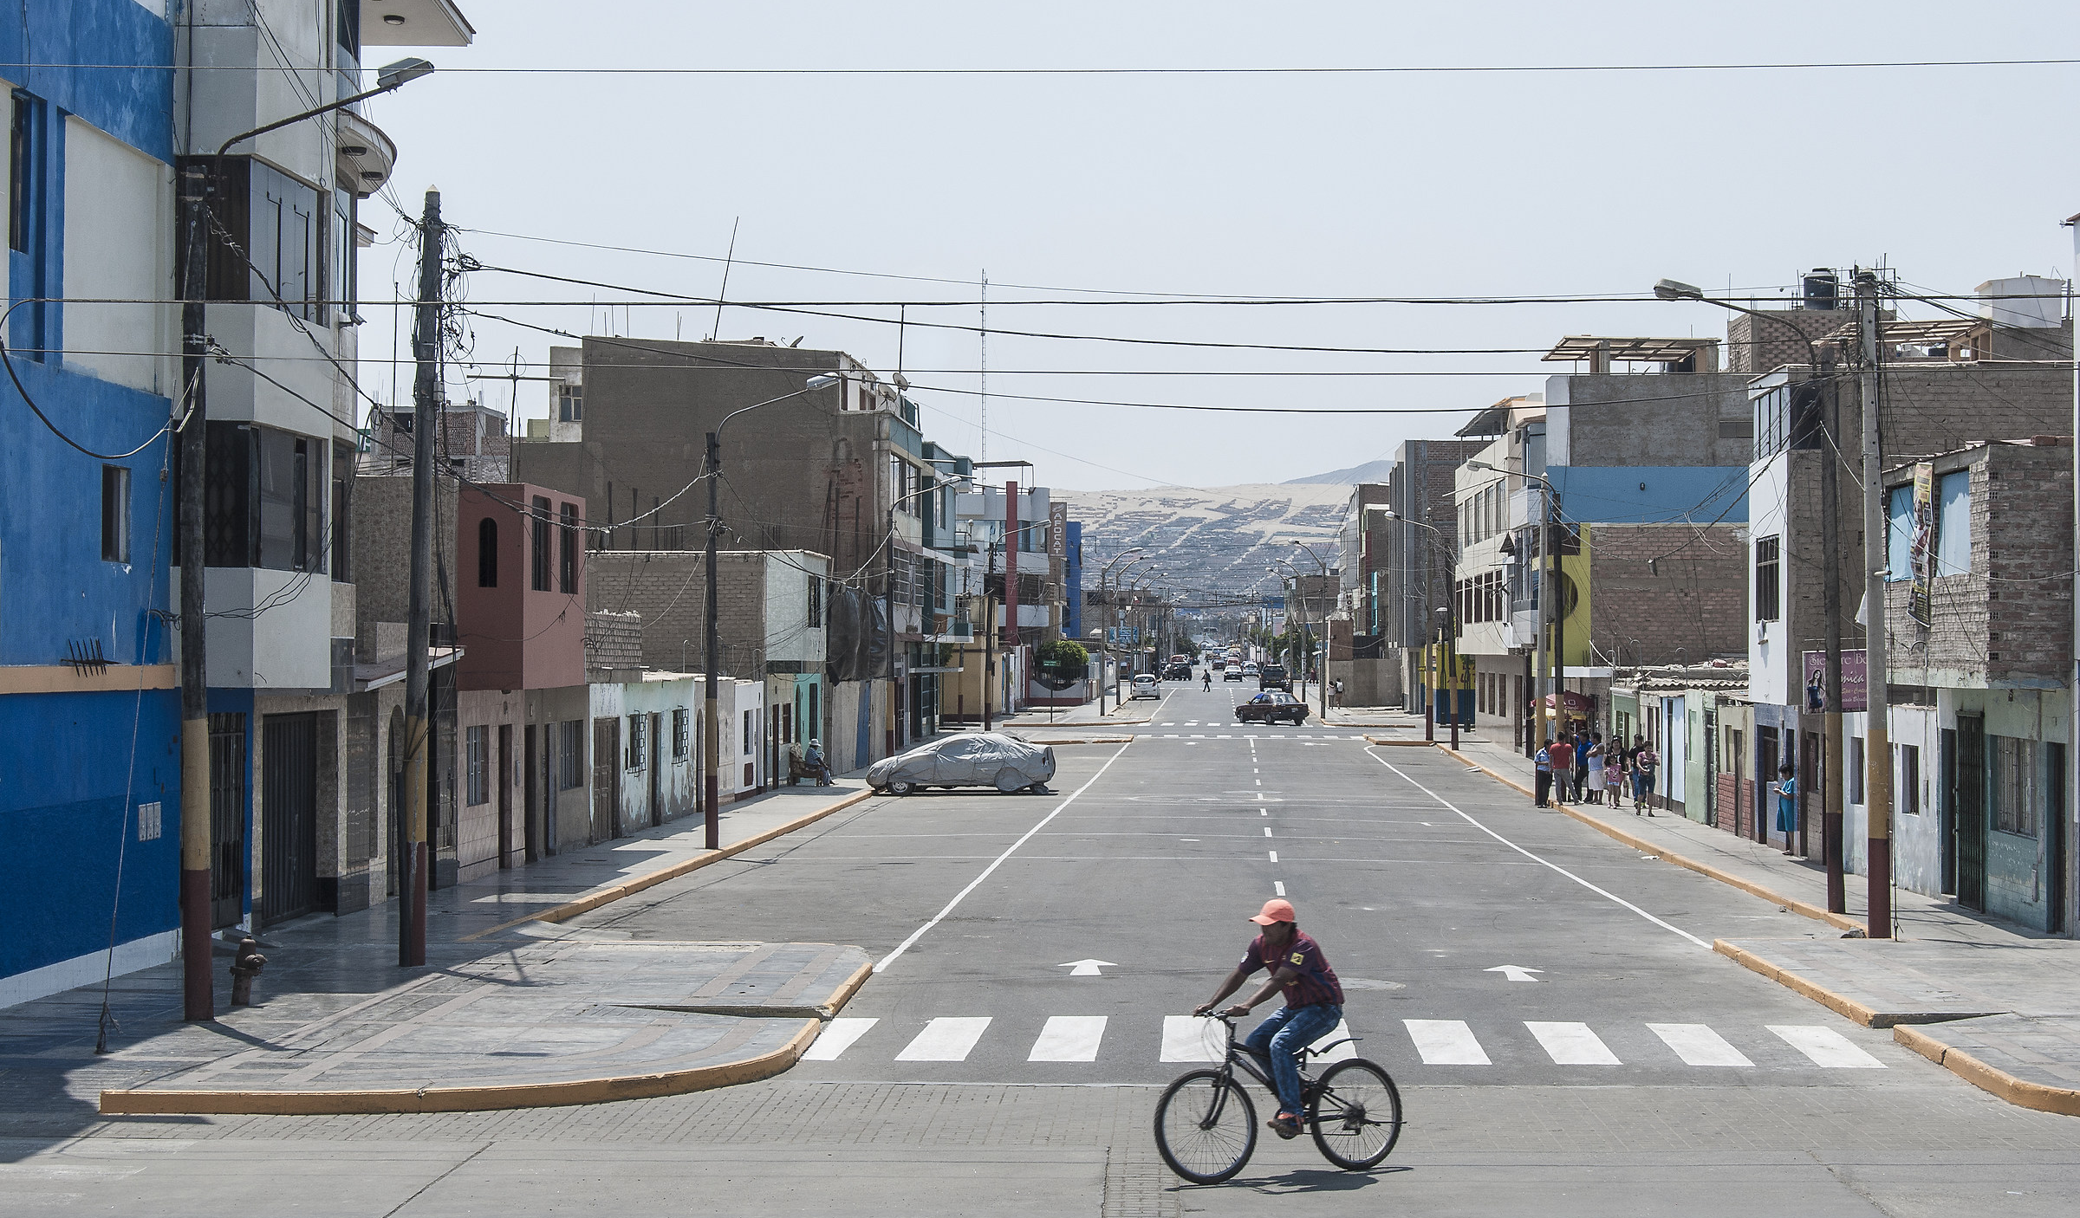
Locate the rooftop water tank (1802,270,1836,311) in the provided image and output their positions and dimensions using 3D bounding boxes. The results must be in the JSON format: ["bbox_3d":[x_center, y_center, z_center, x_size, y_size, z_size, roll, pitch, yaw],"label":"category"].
[{"bbox_3d":[20.355,-8.328,86.000,0.900,1.140,0.900,0,-1,3],"label":"rooftop water tank"}]

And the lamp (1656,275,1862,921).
[{"bbox_3d":[8.040,-0.155,37.300,2.165,7.204,0.320,0,-1,3],"label":"lamp"}]

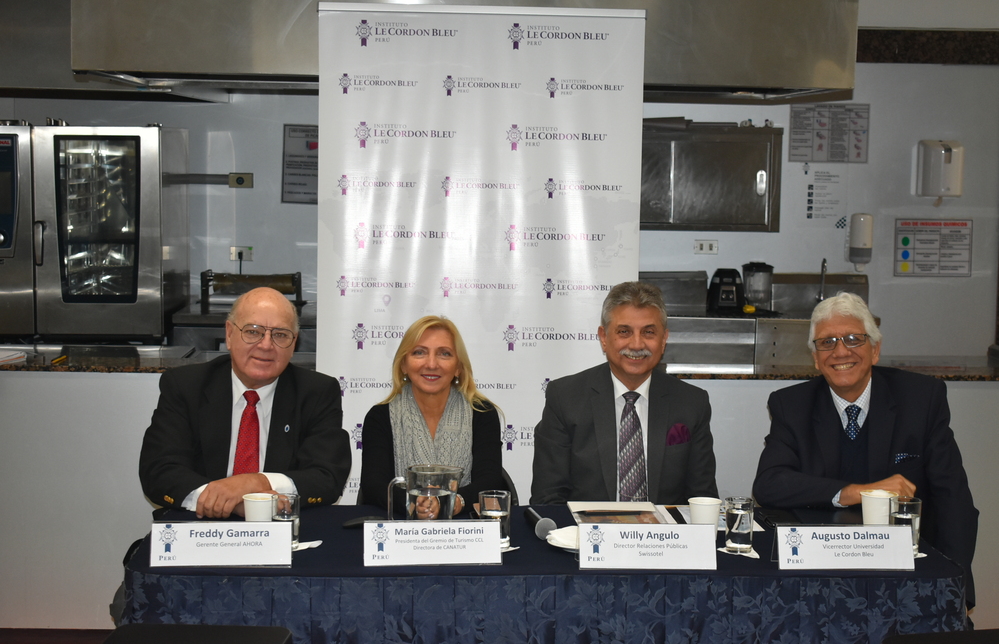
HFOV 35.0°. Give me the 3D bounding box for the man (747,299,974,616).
[{"bbox_3d":[0.963,0.569,4.228,0.620,1.310,0.760,1,5,3],"label":"man"}]

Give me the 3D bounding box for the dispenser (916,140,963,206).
[{"bbox_3d":[2.237,-0.760,8.050,0.235,0.310,0.190,1,6,-3],"label":"dispenser"}]

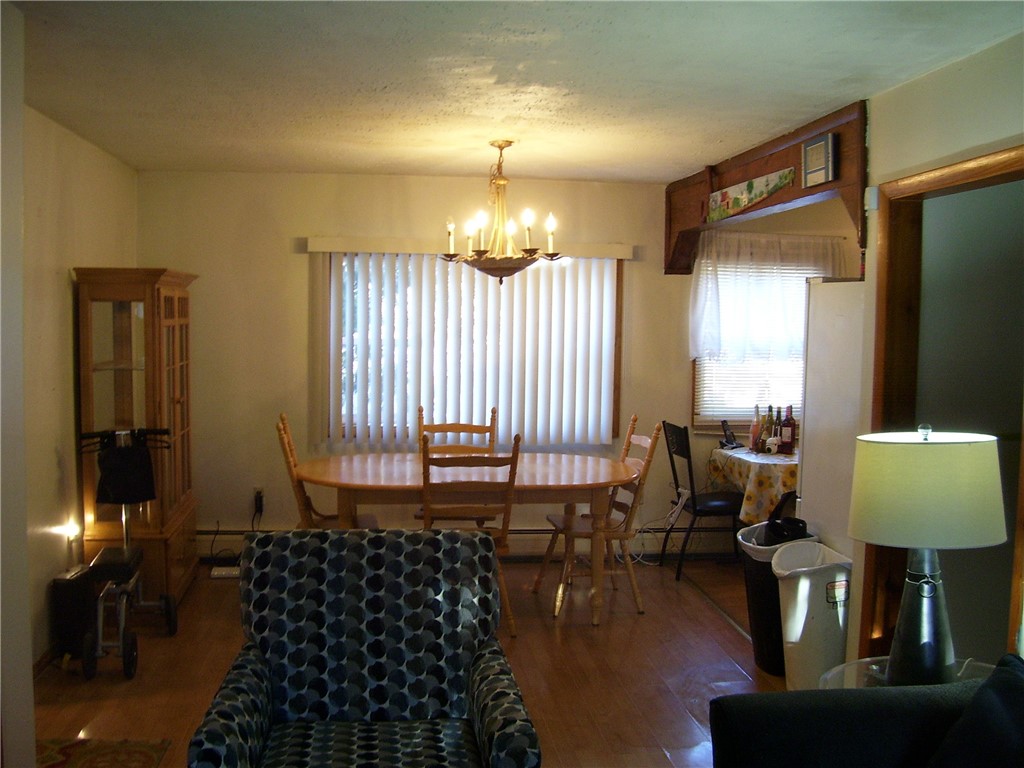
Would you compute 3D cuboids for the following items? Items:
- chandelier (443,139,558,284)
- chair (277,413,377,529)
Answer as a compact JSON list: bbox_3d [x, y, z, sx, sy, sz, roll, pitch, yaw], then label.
[{"bbox_3d":[-0.043,-0.850,4.953,0.582,0.697,0.582,0,4,-8],"label":"chandelier"},{"bbox_3d":[-0.976,0.697,5.403,0.570,1.030,0.470,0,4,-8],"label":"chair"}]

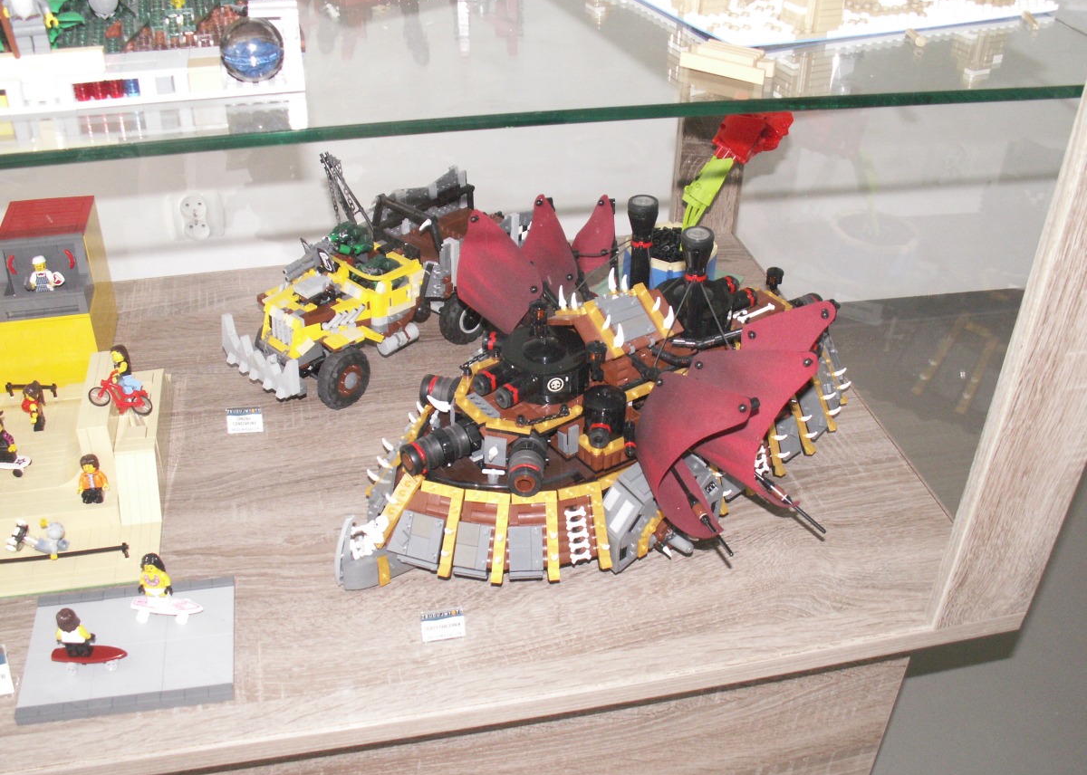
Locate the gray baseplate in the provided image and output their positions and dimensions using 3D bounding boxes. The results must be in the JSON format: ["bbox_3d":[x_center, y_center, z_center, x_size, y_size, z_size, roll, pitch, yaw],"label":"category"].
[{"bbox_3d":[-0.302,0.191,0.807,0.145,0.008,0.114,-4,36,-12],"label":"gray baseplate"}]

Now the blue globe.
[{"bbox_3d":[-0.151,-0.175,0.571,0.032,0.032,0.032,-4,36,-12],"label":"blue globe"}]

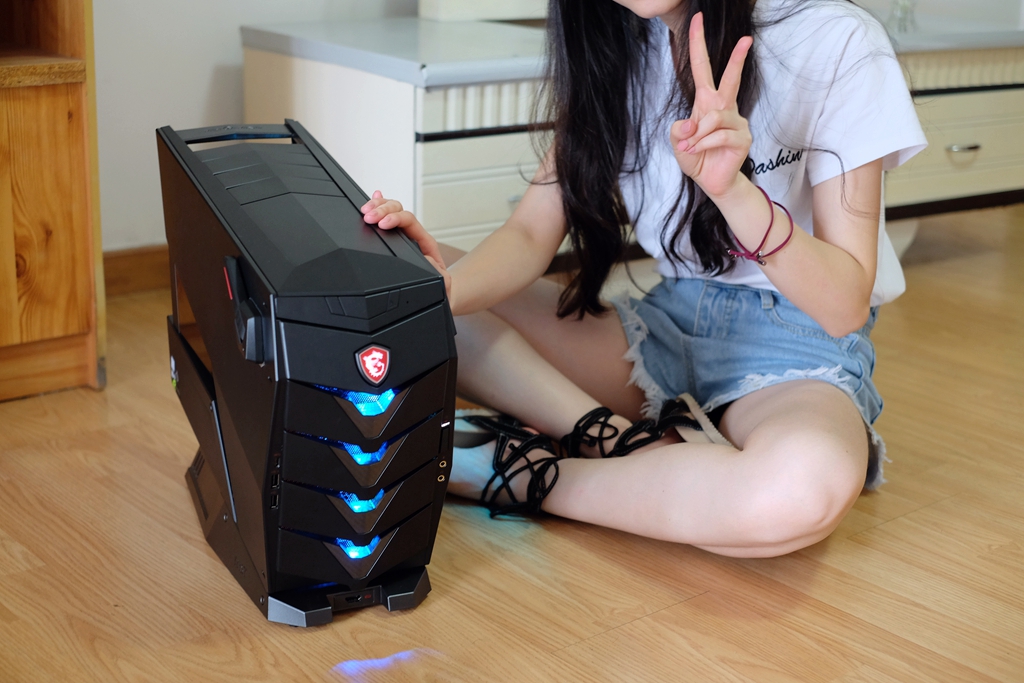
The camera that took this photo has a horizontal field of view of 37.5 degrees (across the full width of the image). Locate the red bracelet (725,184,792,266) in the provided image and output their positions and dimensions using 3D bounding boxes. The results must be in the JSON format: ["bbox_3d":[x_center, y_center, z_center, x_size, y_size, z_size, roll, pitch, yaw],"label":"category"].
[{"bbox_3d":[0.240,-0.111,1.455,0.040,0.062,0.065,41,0,-35],"label":"red bracelet"}]

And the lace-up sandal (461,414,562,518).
[{"bbox_3d":[-0.042,0.122,1.685,0.230,0.090,0.100,7,-13,14],"label":"lace-up sandal"}]

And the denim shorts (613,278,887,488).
[{"bbox_3d":[0.295,0.035,1.812,0.360,0.215,0.280,17,22,41],"label":"denim shorts"}]

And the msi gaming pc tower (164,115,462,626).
[{"bbox_3d":[-0.211,0.016,1.478,0.173,0.405,0.378,-7,19,-28],"label":"msi gaming pc tower"}]

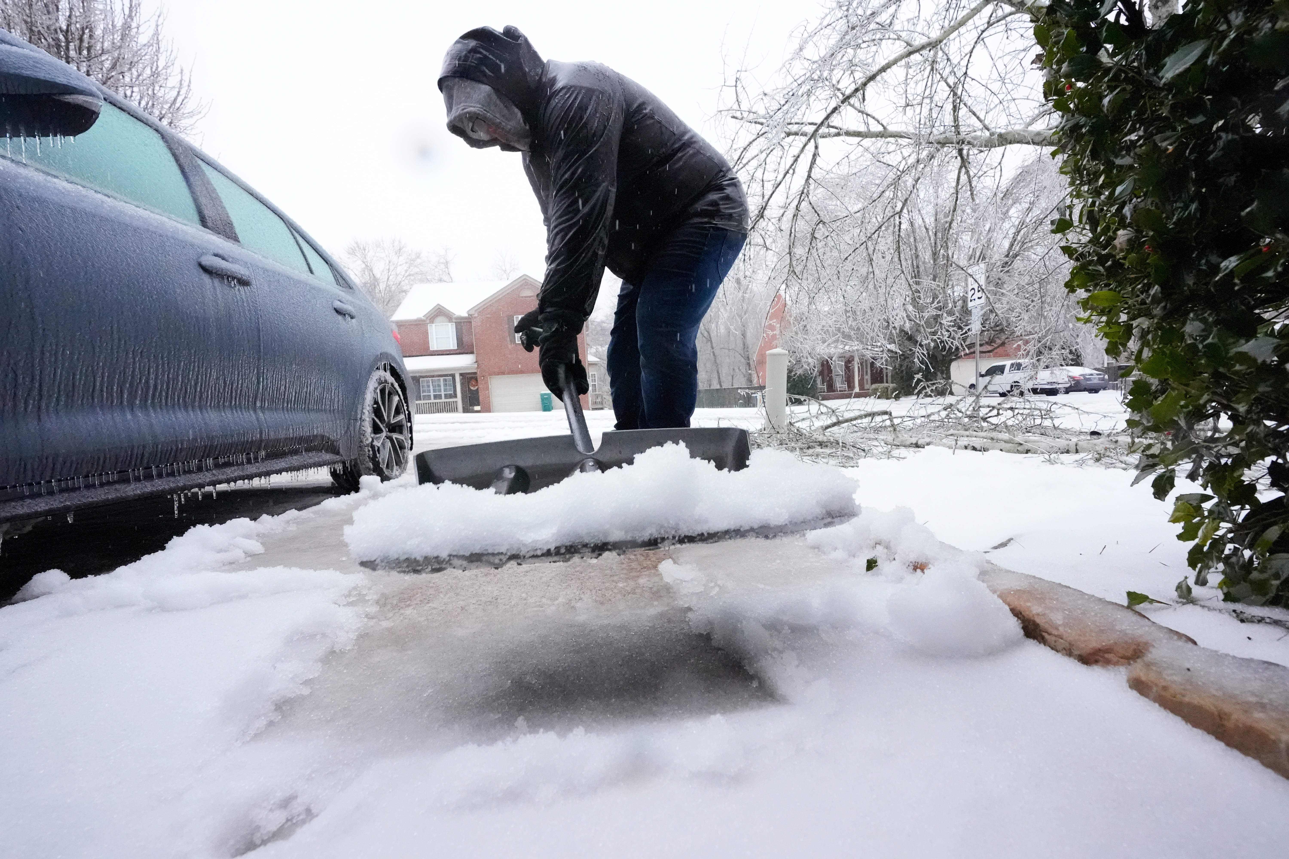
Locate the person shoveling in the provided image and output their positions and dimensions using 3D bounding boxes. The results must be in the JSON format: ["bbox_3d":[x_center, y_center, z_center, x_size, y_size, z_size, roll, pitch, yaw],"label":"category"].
[{"bbox_3d":[-0.090,-0.380,1.570,0.970,1.330,0.720,-6,6,-34],"label":"person shoveling"}]

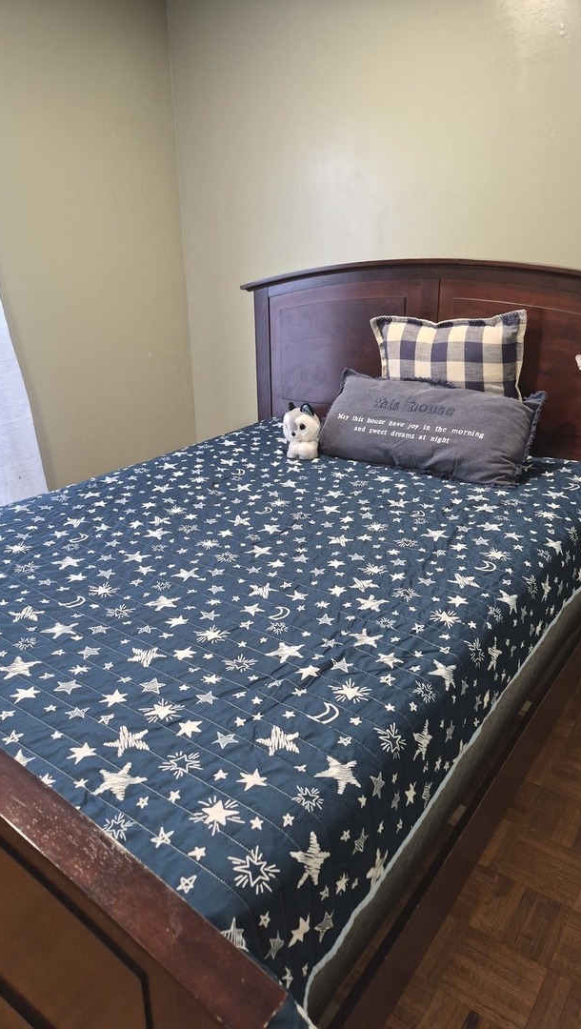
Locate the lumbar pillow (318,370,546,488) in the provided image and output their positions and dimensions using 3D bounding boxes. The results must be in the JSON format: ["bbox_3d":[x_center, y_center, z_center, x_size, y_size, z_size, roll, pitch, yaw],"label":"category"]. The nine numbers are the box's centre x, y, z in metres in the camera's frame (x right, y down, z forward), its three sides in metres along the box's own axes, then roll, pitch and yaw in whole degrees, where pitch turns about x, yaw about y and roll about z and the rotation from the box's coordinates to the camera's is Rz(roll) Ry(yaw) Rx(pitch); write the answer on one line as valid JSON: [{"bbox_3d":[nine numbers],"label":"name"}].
[{"bbox_3d":[0.432,-0.293,2.176,0.670,0.310,0.150,14,-5,34],"label":"lumbar pillow"}]

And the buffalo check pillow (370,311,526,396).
[{"bbox_3d":[0.498,-0.427,2.271,0.520,0.460,0.140,14,13,34],"label":"buffalo check pillow"}]

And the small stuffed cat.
[{"bbox_3d":[0.037,-0.289,2.322,0.115,0.172,0.120,11,24,29],"label":"small stuffed cat"}]

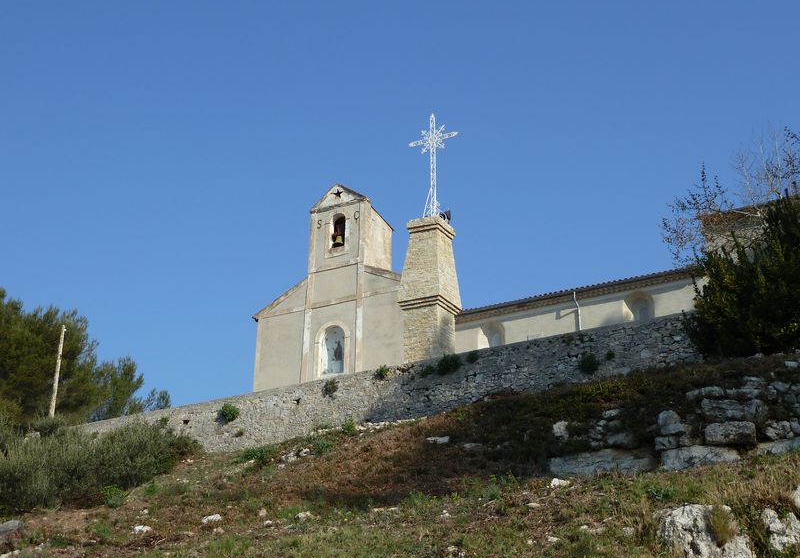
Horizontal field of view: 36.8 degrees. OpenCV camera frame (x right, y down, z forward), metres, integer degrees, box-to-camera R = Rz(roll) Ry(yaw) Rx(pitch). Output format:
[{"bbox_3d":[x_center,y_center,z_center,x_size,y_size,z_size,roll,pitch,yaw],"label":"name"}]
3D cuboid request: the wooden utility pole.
[{"bbox_3d":[-15.389,4.201,54.000,0.200,4.730,0.200,-11,-30,21],"label":"wooden utility pole"}]

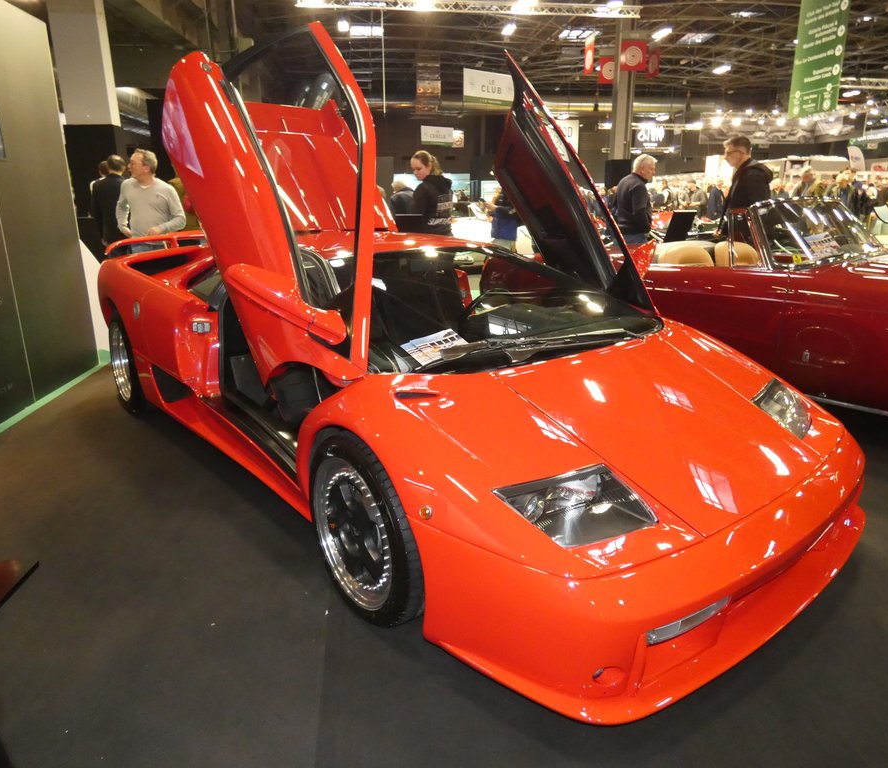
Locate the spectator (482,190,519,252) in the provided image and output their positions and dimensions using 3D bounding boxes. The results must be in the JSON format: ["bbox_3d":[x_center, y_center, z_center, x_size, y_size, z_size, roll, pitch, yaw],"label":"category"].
[{"bbox_3d":[0.890,-2.137,8.758,0.460,1.532,0.460,6,18,20],"label":"spectator"}]

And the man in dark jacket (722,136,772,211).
[{"bbox_3d":[2.614,-1.247,5.320,0.420,1.815,0.500,3,17,10],"label":"man in dark jacket"}]

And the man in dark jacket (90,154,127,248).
[{"bbox_3d":[-3.307,-1.442,6.143,0.520,1.750,0.330,-5,18,-17],"label":"man in dark jacket"}]

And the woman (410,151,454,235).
[{"bbox_3d":[-0.098,-1.069,5.005,0.380,1.677,0.460,9,19,27],"label":"woman"}]

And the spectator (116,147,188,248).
[{"bbox_3d":[-2.513,-1.156,5.238,0.600,1.724,0.360,-3,17,-10],"label":"spectator"}]

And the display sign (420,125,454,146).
[{"bbox_3d":[-0.387,-14.724,35.194,2.300,1.200,0.080,-13,22,-35],"label":"display sign"}]

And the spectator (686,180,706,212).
[{"bbox_3d":[6.869,-4.675,16.153,0.420,1.680,0.520,-10,20,-29],"label":"spectator"}]

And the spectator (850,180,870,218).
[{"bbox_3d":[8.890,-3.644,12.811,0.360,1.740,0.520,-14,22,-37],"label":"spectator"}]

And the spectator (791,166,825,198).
[{"bbox_3d":[5.629,-2.499,9.288,0.540,1.720,0.380,6,19,19],"label":"spectator"}]

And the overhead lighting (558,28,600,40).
[{"bbox_3d":[7.943,-20.516,34.748,2.200,0.250,1.700,0,18,0],"label":"overhead lighting"}]

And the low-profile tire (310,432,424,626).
[{"bbox_3d":[-0.201,0.444,1.923,0.245,0.624,0.624,-14,22,-36],"label":"low-profile tire"}]

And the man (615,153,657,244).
[{"bbox_3d":[2.007,-1.537,6.282,0.360,1.740,0.520,-7,19,-21],"label":"man"}]

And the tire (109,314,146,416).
[{"bbox_3d":[-1.899,-0.172,3.808,0.320,0.660,0.660,-13,21,-37],"label":"tire"}]

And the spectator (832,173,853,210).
[{"bbox_3d":[6.501,-2.606,9.875,0.500,1.743,0.360,10,20,31],"label":"spectator"}]

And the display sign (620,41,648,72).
[{"bbox_3d":[4.886,-8.422,15.214,0.690,0.690,0.060,-2,17,-6],"label":"display sign"}]

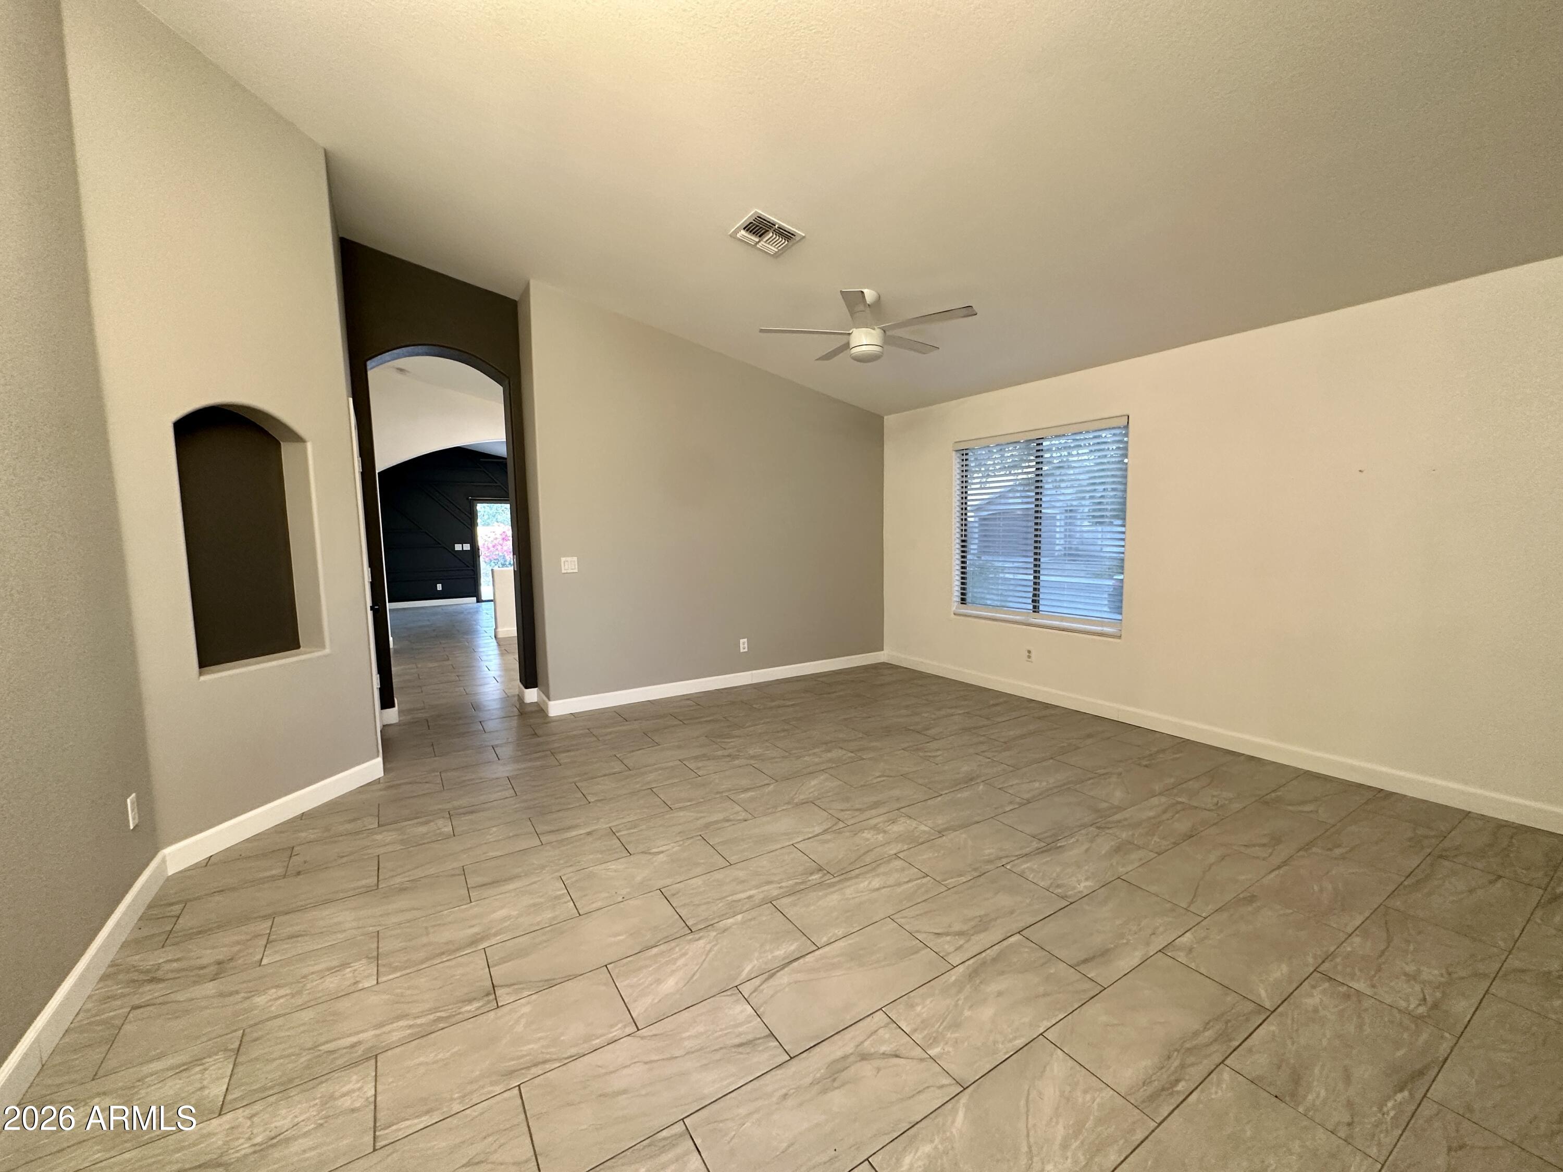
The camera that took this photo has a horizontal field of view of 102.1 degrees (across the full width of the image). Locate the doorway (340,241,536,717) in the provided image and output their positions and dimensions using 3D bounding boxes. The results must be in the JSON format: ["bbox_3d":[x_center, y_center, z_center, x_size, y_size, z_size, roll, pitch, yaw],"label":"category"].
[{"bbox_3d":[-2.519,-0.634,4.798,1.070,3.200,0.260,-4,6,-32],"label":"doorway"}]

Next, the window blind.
[{"bbox_3d":[1.944,-0.473,4.919,0.065,1.440,1.510,-4,6,-32],"label":"window blind"}]

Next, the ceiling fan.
[{"bbox_3d":[0.529,-1.589,3.886,1.290,0.410,1.290,-4,6,-32],"label":"ceiling fan"}]

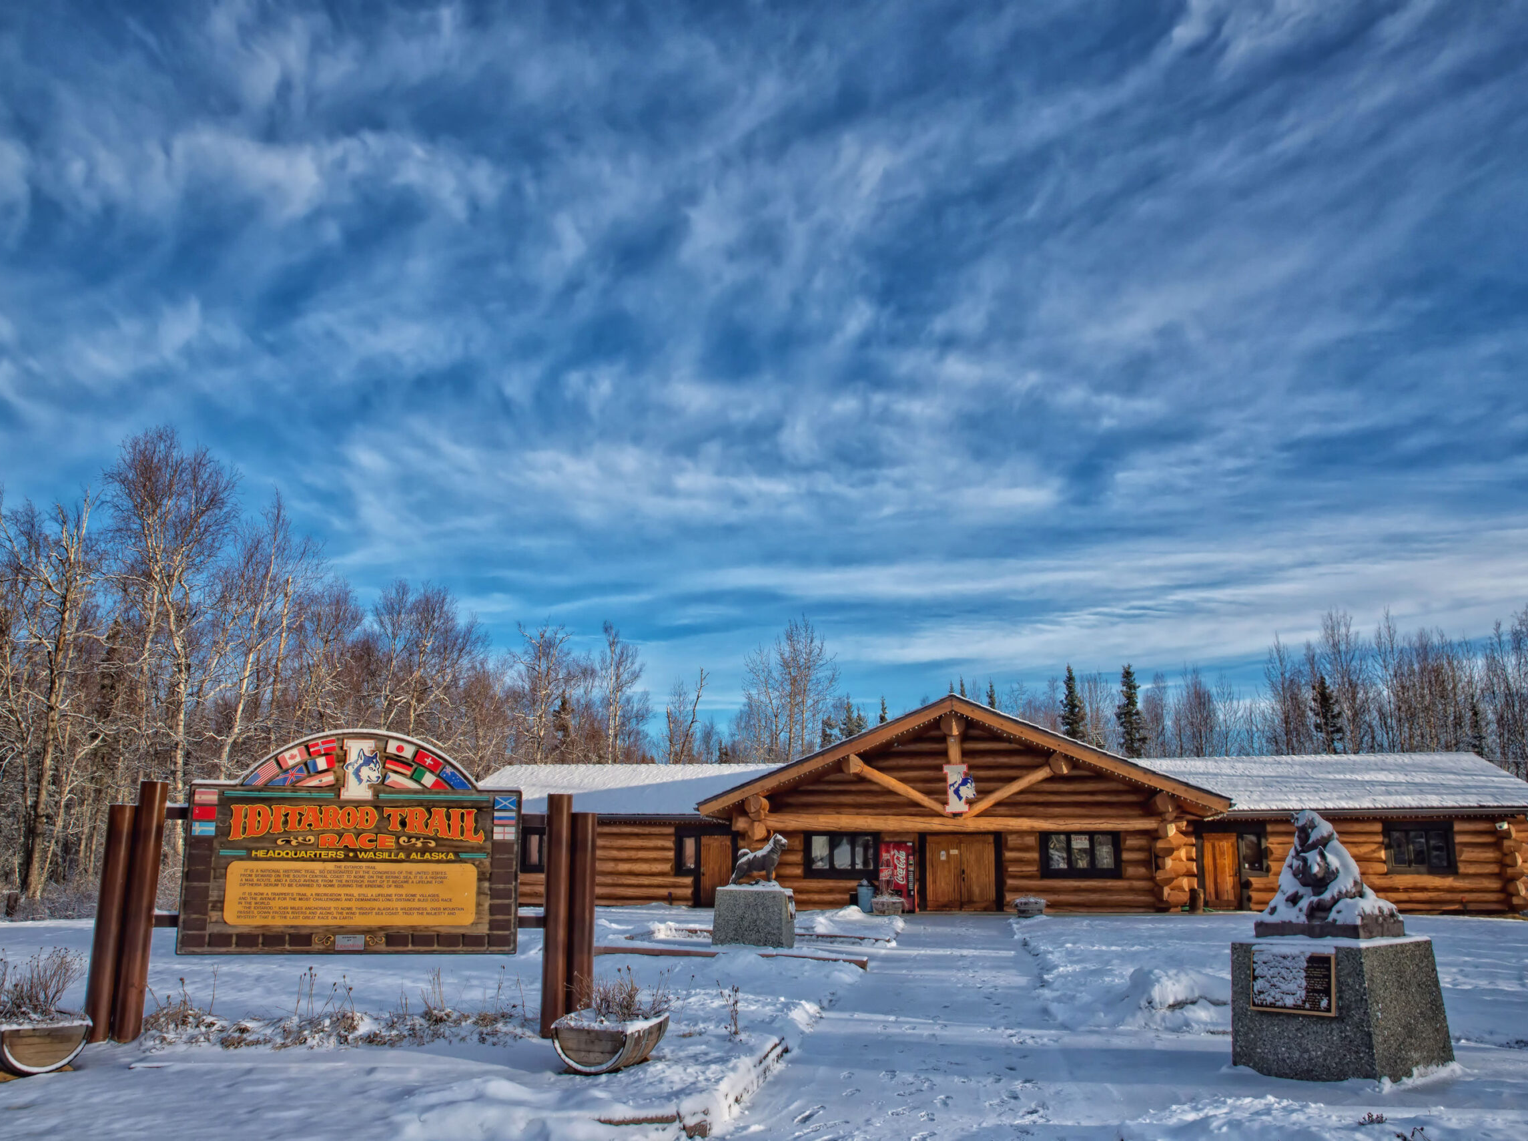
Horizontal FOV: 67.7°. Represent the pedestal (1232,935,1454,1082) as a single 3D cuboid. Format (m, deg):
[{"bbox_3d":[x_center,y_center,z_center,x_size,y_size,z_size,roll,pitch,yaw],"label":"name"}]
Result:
[{"bbox_3d":[4.415,3.327,8.787,1.115,0.890,1.115,10,-17,-35],"label":"pedestal"}]

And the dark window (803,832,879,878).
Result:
[{"bbox_3d":[2.144,7.866,31.546,2.111,1.273,0.150,-2,-14,9],"label":"dark window"}]

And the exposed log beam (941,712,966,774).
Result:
[{"bbox_3d":[5.123,4.676,30.792,0.620,1.607,0.500,-2,-12,12],"label":"exposed log beam"}]

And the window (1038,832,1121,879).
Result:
[{"bbox_3d":[8.442,7.593,30.456,2.130,1.187,0.150,-2,-12,12],"label":"window"}]

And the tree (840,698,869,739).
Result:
[{"bbox_3d":[4.694,11.393,60.015,2.200,9.663,2.200,0,-14,0],"label":"tree"}]

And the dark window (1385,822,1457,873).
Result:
[{"bbox_3d":[17.186,7.253,29.863,1.630,1.275,0.150,-2,-12,12],"label":"dark window"}]

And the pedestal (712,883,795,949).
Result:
[{"bbox_3d":[-0.168,5.386,17.800,1.112,0.870,0.750,-3,-13,17],"label":"pedestal"}]

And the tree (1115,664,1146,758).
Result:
[{"bbox_3d":[19.406,10.424,59.223,2.200,11.167,2.200,0,-14,0],"label":"tree"}]

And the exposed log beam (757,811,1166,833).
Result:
[{"bbox_3d":[5.151,6.878,31.089,11.606,0.450,0.450,-2,-14,9],"label":"exposed log beam"}]

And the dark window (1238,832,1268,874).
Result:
[{"bbox_3d":[13.177,7.602,30.694,0.740,1.107,0.150,-2,-12,12],"label":"dark window"}]

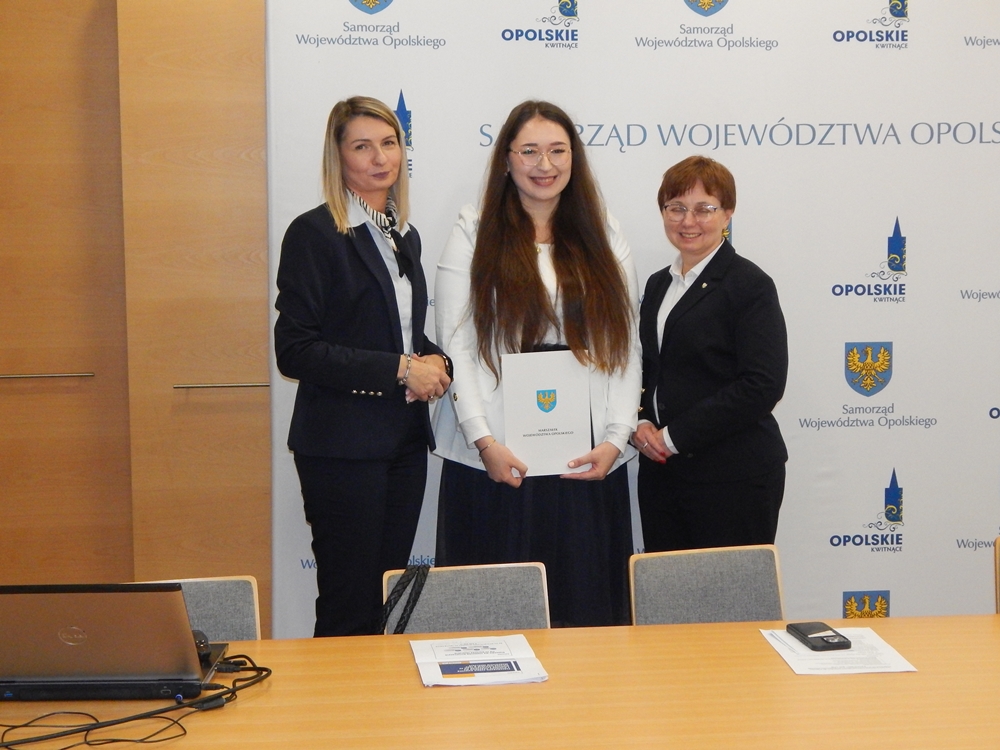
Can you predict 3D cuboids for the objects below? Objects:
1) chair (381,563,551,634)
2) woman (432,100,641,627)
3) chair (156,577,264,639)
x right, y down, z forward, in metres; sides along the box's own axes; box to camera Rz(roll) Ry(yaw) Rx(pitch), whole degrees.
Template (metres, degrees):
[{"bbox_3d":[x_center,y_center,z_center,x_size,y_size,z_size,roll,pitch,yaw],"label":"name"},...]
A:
[{"bbox_3d":[-0.015,0.818,3.078,0.450,0.805,0.530,-2,5,-13],"label":"chair"},{"bbox_3d":[0.086,0.263,3.627,0.480,1.760,0.340,-1,5,-2],"label":"woman"},{"bbox_3d":[-0.606,0.831,2.987,0.450,0.805,0.530,-1,5,-11],"label":"chair"}]

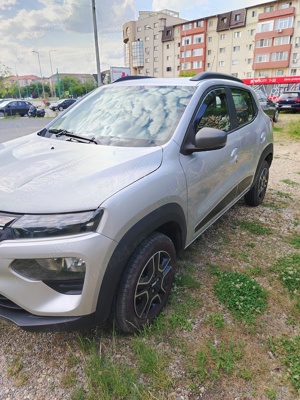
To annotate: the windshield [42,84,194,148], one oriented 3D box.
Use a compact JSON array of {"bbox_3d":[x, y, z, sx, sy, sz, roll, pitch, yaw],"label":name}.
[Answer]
[{"bbox_3d":[-0.250,-0.713,2.191,1.220,0.110,0.800,13,54,33],"label":"windshield"}]

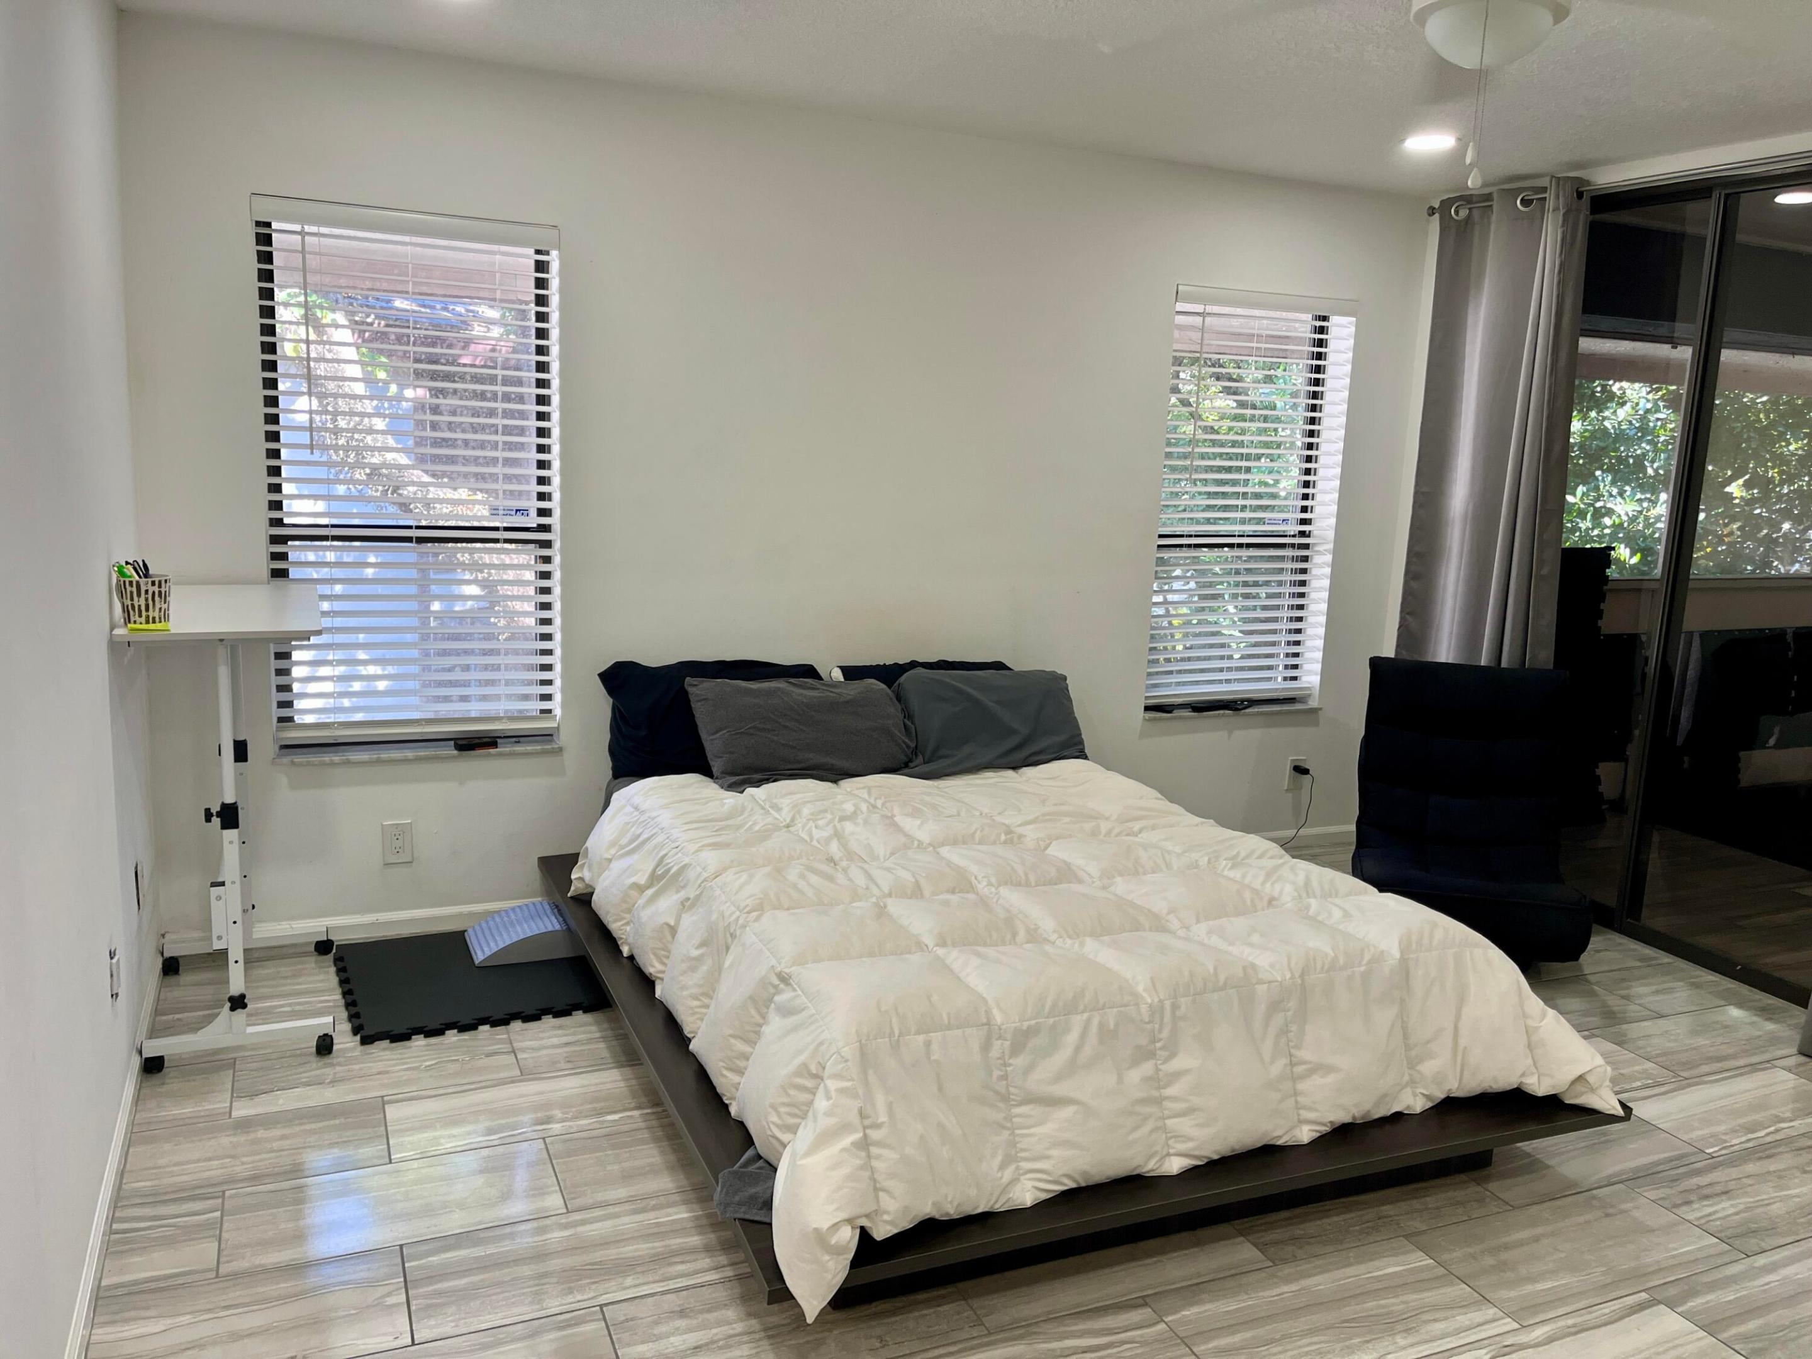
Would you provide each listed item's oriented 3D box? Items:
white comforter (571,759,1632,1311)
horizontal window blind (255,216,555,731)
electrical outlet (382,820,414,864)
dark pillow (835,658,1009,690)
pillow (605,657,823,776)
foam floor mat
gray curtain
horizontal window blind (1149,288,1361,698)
[{"bbox_3d":[0.260,0.583,3.325,1.779,0.369,2.119,-2,11,-23],"label":"white comforter"},{"bbox_3d":[-1.359,-0.541,3.794,0.768,1.451,0.063,-2,11,-23],"label":"horizontal window blind"},{"bbox_3d":[-1.464,0.469,3.922,0.080,0.127,0.010,-2,11,-23],"label":"electrical outlet"},{"bbox_3d":[0.072,0.110,4.422,0.671,0.340,0.175,-2,11,-23],"label":"dark pillow"},{"bbox_3d":[-0.569,0.120,4.129,0.700,0.364,0.175,-2,11,-23],"label":"pillow"},{"bbox_3d":[-1.177,0.805,3.681,0.646,0.018,0.632,-2,11,-23],"label":"foam floor mat"},{"bbox_3d":[1.964,-0.515,4.769,0.117,2.313,0.612,-2,11,-23],"label":"gray curtain"},{"bbox_3d":[1.234,-0.633,4.923,0.779,1.469,0.063,-2,11,-23],"label":"horizontal window blind"}]

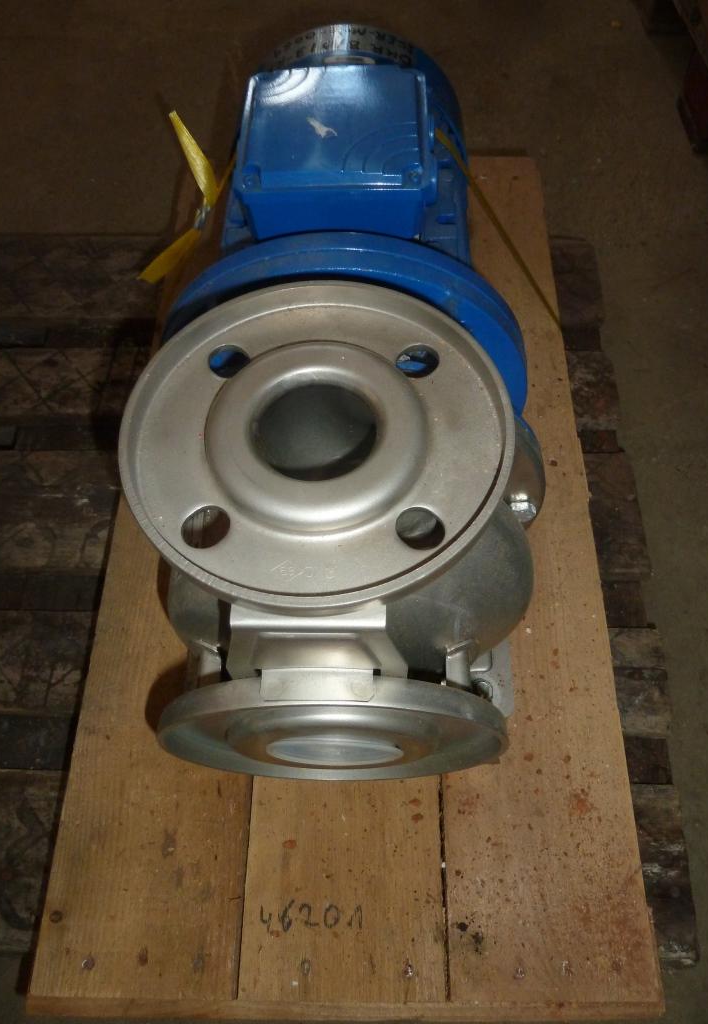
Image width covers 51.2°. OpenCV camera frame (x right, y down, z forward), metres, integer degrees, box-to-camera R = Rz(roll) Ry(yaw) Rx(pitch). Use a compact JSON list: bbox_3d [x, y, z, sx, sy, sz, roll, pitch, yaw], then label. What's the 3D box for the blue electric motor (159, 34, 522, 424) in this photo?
[{"bbox_3d":[-0.010,-0.200,0.568,0.255,0.273,0.299,-1,61,1],"label":"blue electric motor"}]

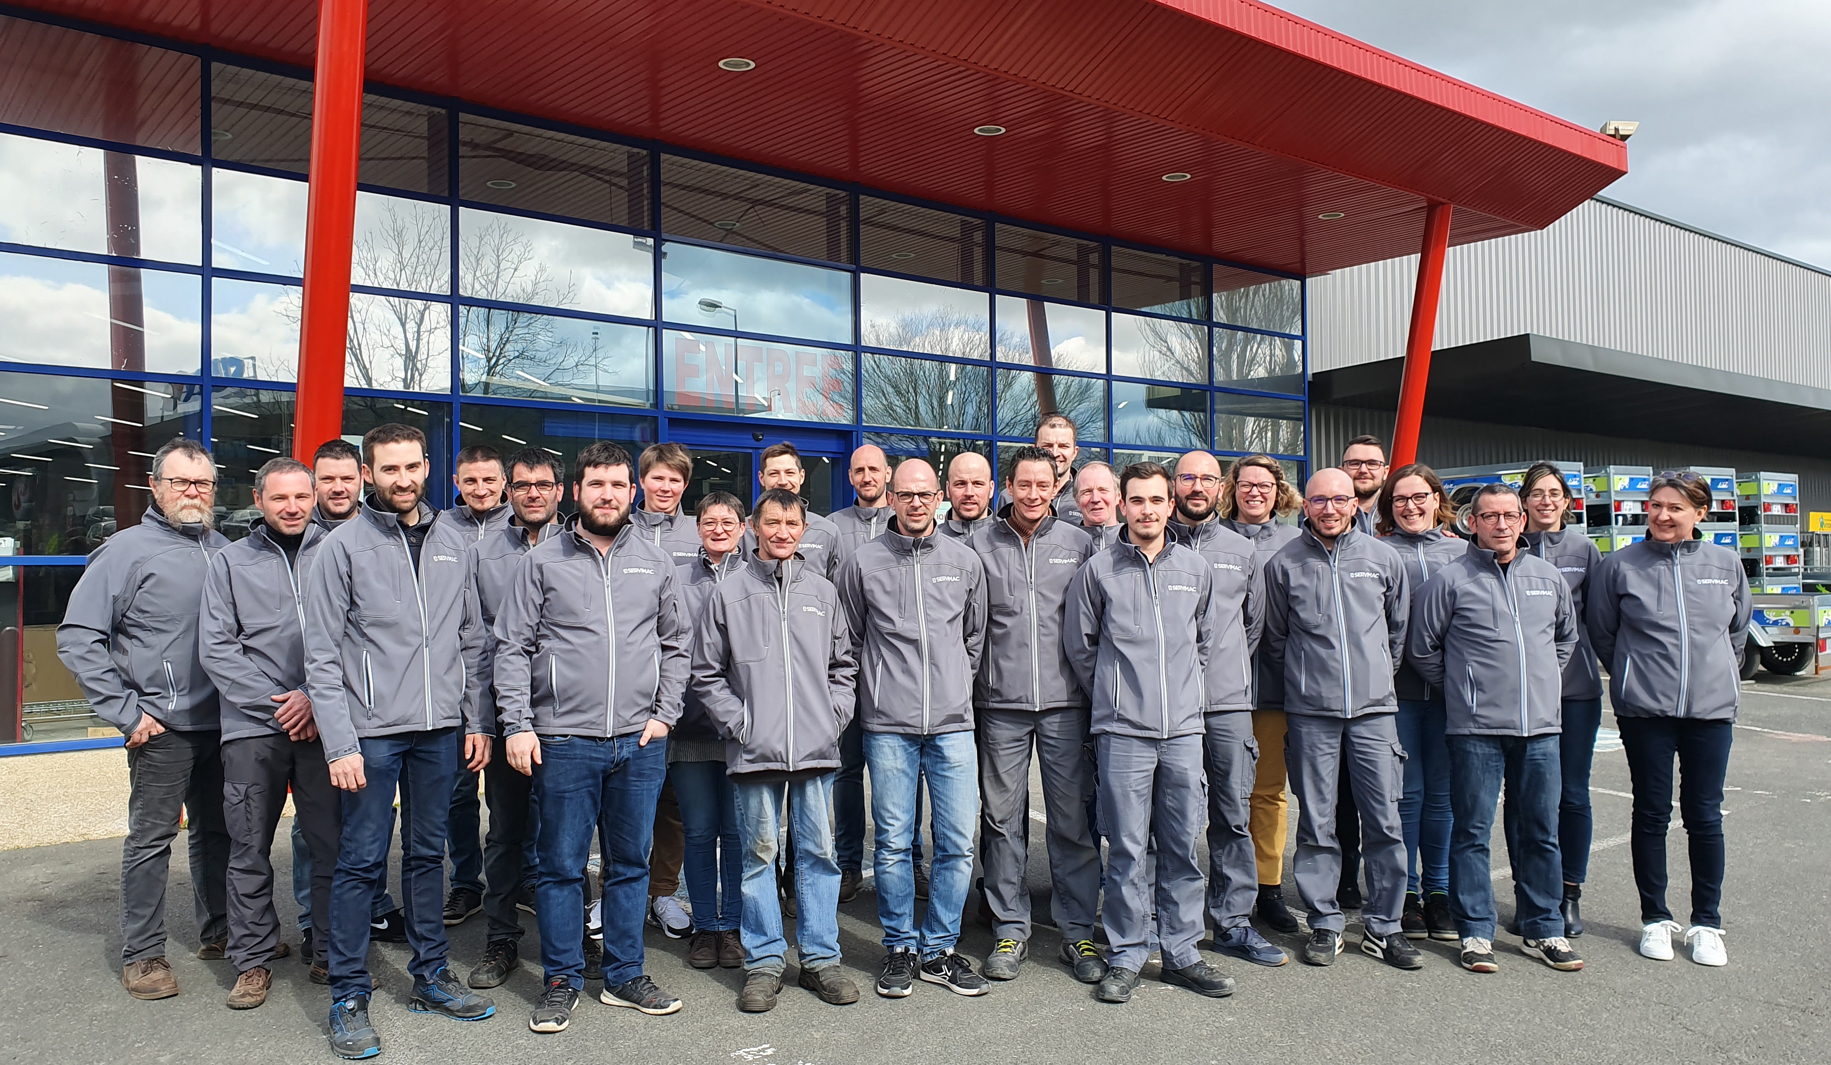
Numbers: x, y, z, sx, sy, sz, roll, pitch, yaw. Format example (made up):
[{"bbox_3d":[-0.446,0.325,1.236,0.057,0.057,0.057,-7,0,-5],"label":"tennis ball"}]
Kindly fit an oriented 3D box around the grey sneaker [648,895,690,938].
[{"bbox_3d":[-0.899,1.417,5.109,0.098,0.110,0.265,0,-2,-26],"label":"grey sneaker"}]

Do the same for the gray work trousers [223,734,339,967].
[{"bbox_3d":[-2.094,1.001,4.559,0.385,0.870,0.300,0,-1,-36],"label":"gray work trousers"}]

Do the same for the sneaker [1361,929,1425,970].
[{"bbox_3d":[1.658,1.436,4.821,0.105,0.110,0.275,0,-2,-15],"label":"sneaker"}]

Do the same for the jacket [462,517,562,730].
[{"bbox_3d":[-1.326,0.307,4.800,0.530,0.730,0.320,0,-1,-12],"label":"jacket"}]

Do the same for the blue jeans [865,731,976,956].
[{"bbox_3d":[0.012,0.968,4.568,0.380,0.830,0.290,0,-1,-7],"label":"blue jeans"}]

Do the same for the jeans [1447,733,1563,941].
[{"bbox_3d":[2.084,1.021,4.870,0.400,0.830,0.310,-1,-1,5],"label":"jeans"}]

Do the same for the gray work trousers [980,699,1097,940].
[{"bbox_3d":[0.414,0.955,4.719,0.420,0.870,0.300,-1,-1,3],"label":"gray work trousers"}]

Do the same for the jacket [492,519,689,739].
[{"bbox_3d":[-1.008,0.295,4.270,0.570,0.660,0.350,0,-2,-20],"label":"jacket"}]

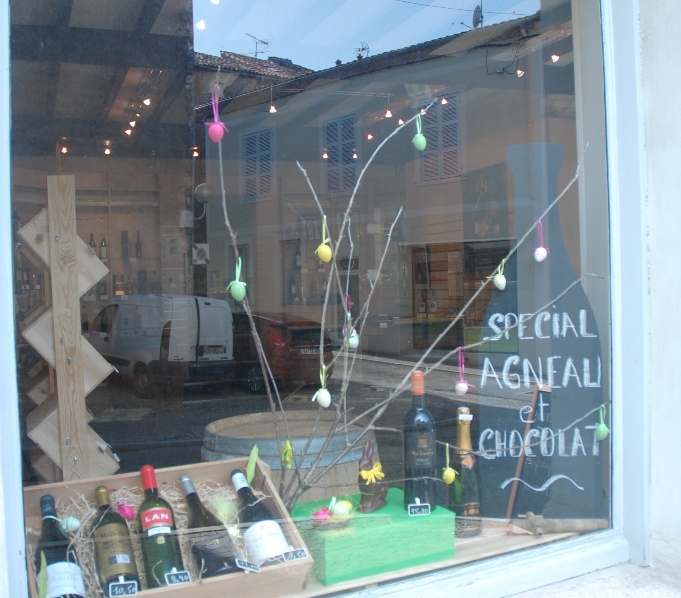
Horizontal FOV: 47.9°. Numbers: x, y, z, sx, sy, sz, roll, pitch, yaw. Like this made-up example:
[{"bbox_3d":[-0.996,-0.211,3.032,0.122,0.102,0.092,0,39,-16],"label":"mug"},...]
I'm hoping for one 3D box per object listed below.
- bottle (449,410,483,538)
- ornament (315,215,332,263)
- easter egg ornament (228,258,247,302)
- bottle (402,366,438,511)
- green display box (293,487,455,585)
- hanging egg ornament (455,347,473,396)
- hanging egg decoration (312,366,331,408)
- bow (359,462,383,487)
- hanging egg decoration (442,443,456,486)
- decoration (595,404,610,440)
[{"bbox_3d":[0.314,0.429,1.934,0.084,0.317,0.084,-1,1,0],"label":"bottle"},{"bbox_3d":[-0.038,-0.136,1.740,0.038,0.108,0.036,-1,1,-1],"label":"ornament"},{"bbox_3d":[-0.222,-0.042,1.650,0.041,0.095,0.037,-1,1,-8],"label":"easter egg ornament"},{"bbox_3d":[0.186,0.330,1.801,0.075,0.323,0.075,-1,1,-4],"label":"bottle"},{"bbox_3d":[0.058,0.545,1.794,0.327,0.101,0.262,-2,1,-26],"label":"green display box"},{"bbox_3d":[0.314,0.183,1.940,0.045,0.121,0.035,-1,1,9],"label":"hanging egg ornament"},{"bbox_3d":[-0.045,0.206,1.800,0.041,0.097,0.036,-1,1,-1],"label":"hanging egg decoration"},{"bbox_3d":[0.073,0.413,1.817,0.058,0.052,0.033,-1,1,-19],"label":"bow"},{"bbox_3d":[0.268,0.405,1.880,0.034,0.100,0.034,-1,1,8],"label":"hanging egg decoration"},{"bbox_3d":[0.663,0.314,1.940,0.039,0.090,0.034,-1,1,19],"label":"decoration"}]

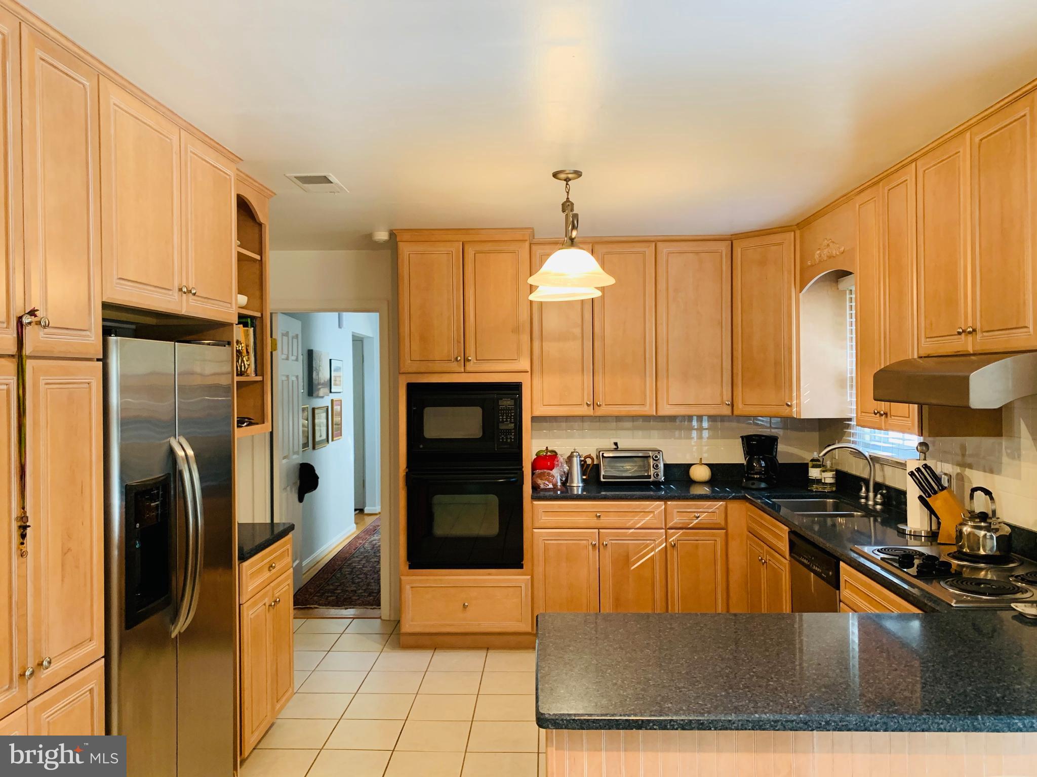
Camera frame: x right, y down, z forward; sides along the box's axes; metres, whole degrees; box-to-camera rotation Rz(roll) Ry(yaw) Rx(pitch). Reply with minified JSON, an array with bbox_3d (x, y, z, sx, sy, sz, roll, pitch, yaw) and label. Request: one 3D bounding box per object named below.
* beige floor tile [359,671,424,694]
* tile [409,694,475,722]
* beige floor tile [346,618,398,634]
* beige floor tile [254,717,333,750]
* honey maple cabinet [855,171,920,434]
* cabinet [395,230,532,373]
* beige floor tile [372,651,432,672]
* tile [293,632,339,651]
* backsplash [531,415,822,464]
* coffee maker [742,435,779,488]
[{"bbox_3d":[-0.660,1.550,4.093,0.306,0.010,0.302,0,1,2],"label":"beige floor tile"},{"bbox_3d":[-0.356,1.527,3.719,0.302,0.010,0.302,0,0,2],"label":"tile"},{"bbox_3d":[-0.924,1.527,4.959,0.300,0.012,0.300,0,0,2],"label":"beige floor tile"},{"bbox_3d":[-0.993,1.562,3.505,0.306,0.010,0.302,0,1,2],"label":"beige floor tile"},{"bbox_3d":[1.722,-0.355,3.310,0.330,1.080,0.650,0,1,2],"label":"honey maple cabinet"},{"bbox_3d":[-0.309,-0.490,4.796,0.764,0.805,0.610,0,0,2],"label":"cabinet"},{"bbox_3d":[-0.640,1.527,4.339,0.300,0.012,0.300,0,0,2],"label":"beige floor tile"},{"bbox_3d":[-1.239,1.531,4.664,0.300,0.012,0.300,0,0,2],"label":"tile"},{"bbox_3d":[1.030,0.329,5.134,1.880,0.335,0.012,0,1,2],"label":"backsplash"},{"bbox_3d":[1.491,0.442,4.799,0.200,0.325,0.220,0,1,32],"label":"coffee maker"}]

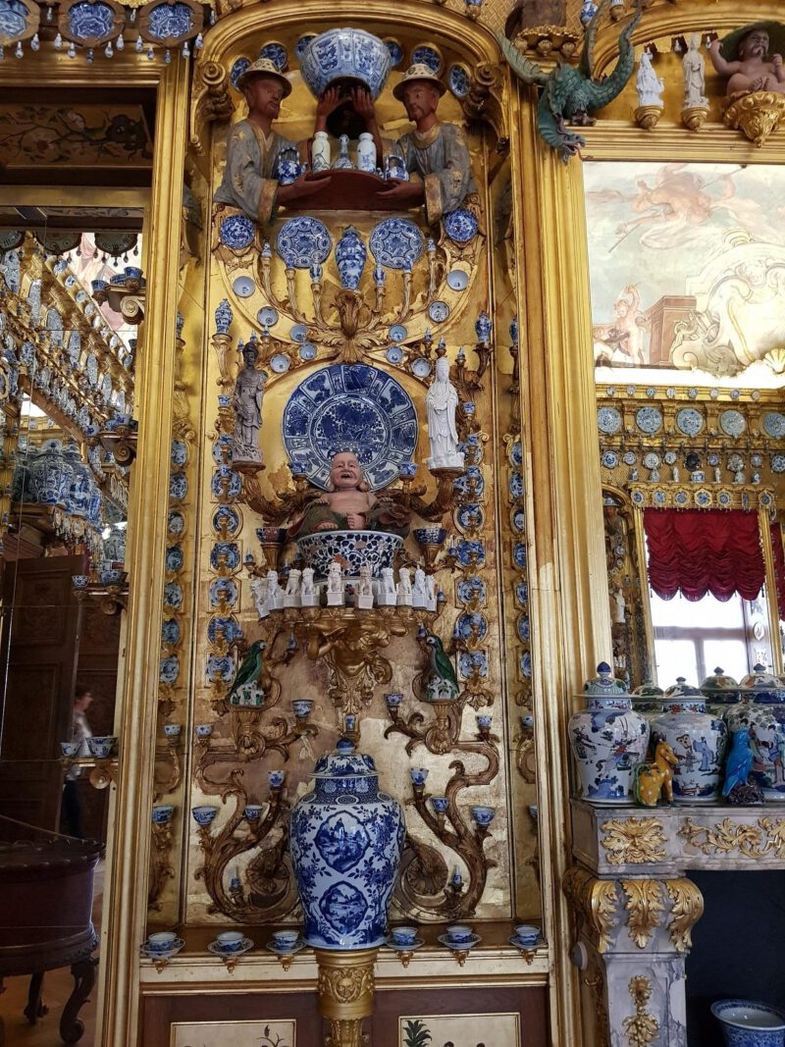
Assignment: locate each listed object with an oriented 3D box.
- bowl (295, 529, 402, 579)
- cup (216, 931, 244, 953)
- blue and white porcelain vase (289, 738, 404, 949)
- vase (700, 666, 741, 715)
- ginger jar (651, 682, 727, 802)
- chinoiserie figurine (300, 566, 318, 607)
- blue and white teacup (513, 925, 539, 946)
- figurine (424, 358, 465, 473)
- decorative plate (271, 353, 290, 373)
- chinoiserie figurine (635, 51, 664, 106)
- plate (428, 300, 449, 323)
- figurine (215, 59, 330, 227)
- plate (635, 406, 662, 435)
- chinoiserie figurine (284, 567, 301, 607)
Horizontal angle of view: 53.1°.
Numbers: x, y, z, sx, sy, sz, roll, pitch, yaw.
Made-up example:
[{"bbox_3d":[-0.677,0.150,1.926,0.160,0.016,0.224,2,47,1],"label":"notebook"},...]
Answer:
[{"bbox_3d":[-0.135,0.124,2.507,0.345,0.142,0.345,-1,-12,0],"label":"bowl"},{"bbox_3d":[-0.460,1.191,2.232,0.077,0.042,0.077,0,-12,-2],"label":"cup"},{"bbox_3d":[-0.125,0.859,2.171,0.316,0.530,0.316,0,-11,-2],"label":"blue and white porcelain vase"},{"bbox_3d":[1.143,0.698,2.715,0.236,0.395,0.236,0,-11,-2],"label":"vase"},{"bbox_3d":[0.902,0.658,2.427,0.236,0.355,0.236,0,-11,-2],"label":"ginger jar"},{"bbox_3d":[-0.254,0.198,2.439,0.040,0.115,0.048,-6,-12,25],"label":"chinoiserie figurine"},{"bbox_3d":[0.408,1.248,2.373,0.079,0.043,0.079,0,-11,-2],"label":"blue and white teacup"},{"bbox_3d":[0.167,-0.345,2.504,0.126,0.380,0.105,-1,-11,2],"label":"figurine"},{"bbox_3d":[-0.406,-0.581,2.862,0.072,0.072,0.022,0,-11,-2],"label":"decorative plate"},{"bbox_3d":[0.945,-1.611,2.876,0.092,0.215,0.080,0,-11,-2],"label":"chinoiserie figurine"},{"bbox_3d":[0.173,-0.783,2.915,0.078,0.078,0.022,0,-11,-2],"label":"plate"},{"bbox_3d":[-0.411,-1.273,2.685,0.370,0.620,0.380,10,-15,-41],"label":"figurine"},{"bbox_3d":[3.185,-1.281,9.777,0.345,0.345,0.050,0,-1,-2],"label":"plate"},{"bbox_3d":[-0.311,0.204,2.466,0.040,0.115,0.048,-8,-14,35],"label":"chinoiserie figurine"}]

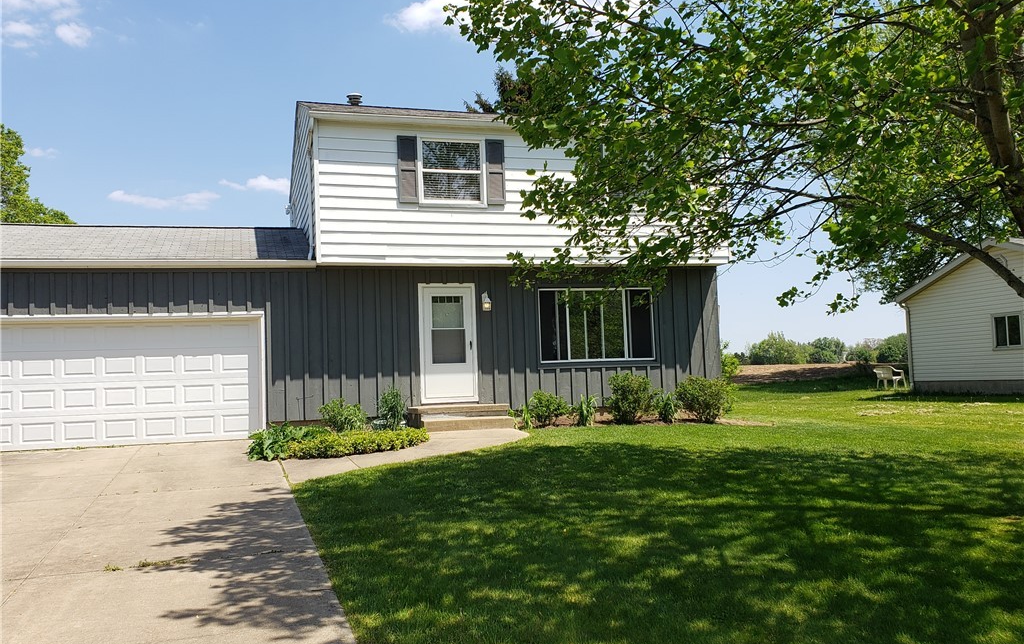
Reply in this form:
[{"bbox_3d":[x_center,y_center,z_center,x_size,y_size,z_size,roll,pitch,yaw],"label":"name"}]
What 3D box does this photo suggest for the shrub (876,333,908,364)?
[{"bbox_3d":[32.567,2.274,66.000,3.200,2.800,2.900,-4,-4,26],"label":"shrub"}]

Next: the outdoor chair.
[{"bbox_3d":[12.271,1.780,25.000,0.720,0.790,0.640,-2,-4,-2],"label":"outdoor chair"}]

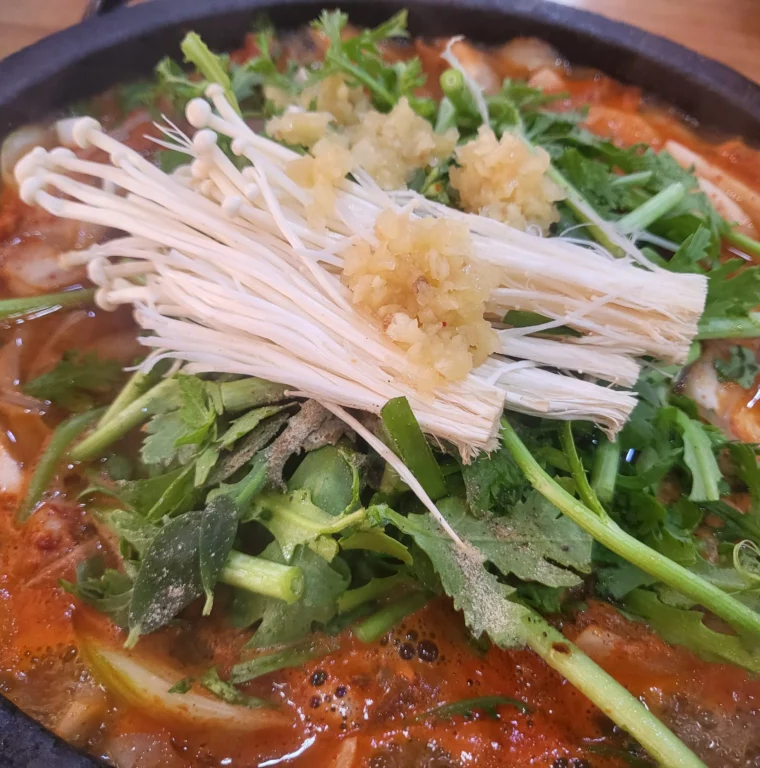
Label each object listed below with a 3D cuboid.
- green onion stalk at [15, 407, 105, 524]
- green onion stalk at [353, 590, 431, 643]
[{"bbox_3d":[-0.067,0.015,0.162,0.007,0.004,0.030,19,56,9],"label":"green onion stalk"},{"bbox_3d":[0.004,0.044,0.148,0.019,0.004,0.004,-22,58,-28],"label":"green onion stalk"}]

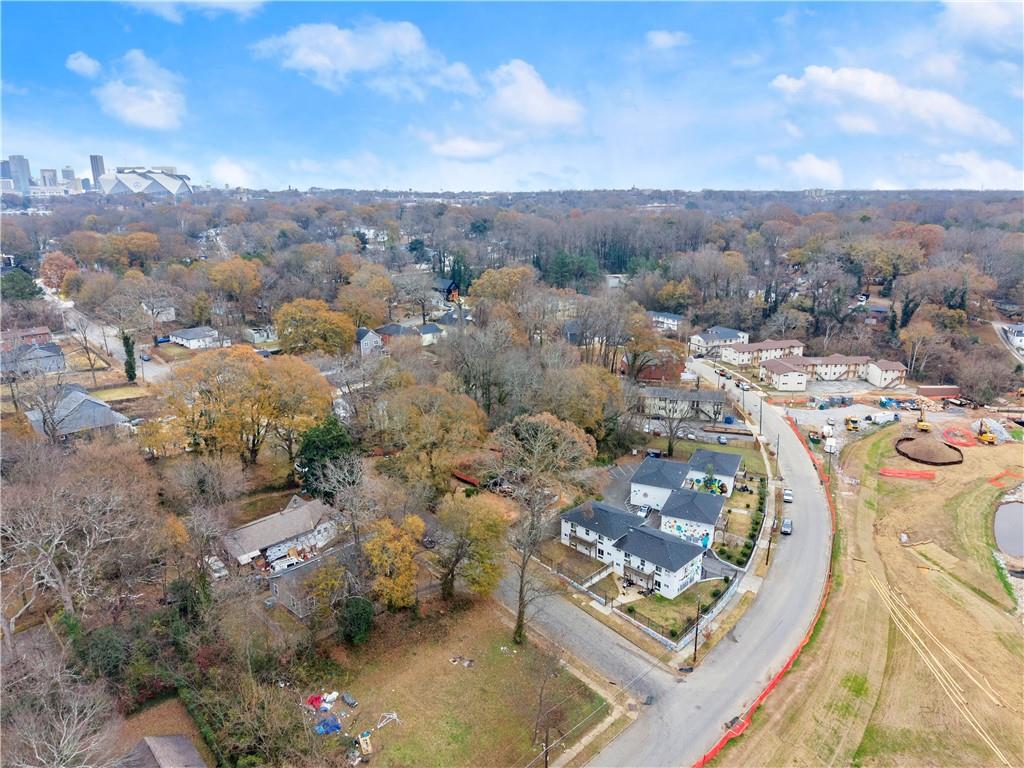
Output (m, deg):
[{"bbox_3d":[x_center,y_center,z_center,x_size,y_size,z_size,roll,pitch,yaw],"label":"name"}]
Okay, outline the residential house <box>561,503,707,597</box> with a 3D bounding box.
[{"bbox_3d":[21.023,28.497,128.080,11.542,7.200,26.542,-15,21,-42],"label":"residential house"}]

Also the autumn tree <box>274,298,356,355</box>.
[{"bbox_3d":[-75.350,-22.930,273.760,29.000,20.500,24.000,-4,16,-15],"label":"autumn tree"}]

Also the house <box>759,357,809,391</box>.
[{"bbox_3d":[88.470,-3.250,232.000,8.800,6.700,14.500,-1,15,-5],"label":"house"}]

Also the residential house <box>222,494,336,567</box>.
[{"bbox_3d":[-43.840,27.390,135.000,10.800,5.500,19.500,11,19,35],"label":"residential house"}]

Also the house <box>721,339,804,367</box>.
[{"bbox_3d":[100.300,-13.270,283.700,33.000,7.200,11.500,-6,17,-21],"label":"house"}]

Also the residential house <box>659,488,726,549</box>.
[{"bbox_3d":[36.140,26.010,141.860,10.490,7.200,13.400,6,16,22],"label":"residential house"}]

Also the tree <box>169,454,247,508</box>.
[{"bbox_3d":[-64.010,20.130,149.570,14.500,10.500,14.500,0,15,0],"label":"tree"}]

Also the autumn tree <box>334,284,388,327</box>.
[{"bbox_3d":[-68.800,-35.600,324.370,23.000,18.000,20.500,-3,16,-12],"label":"autumn tree"}]

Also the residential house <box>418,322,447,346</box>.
[{"bbox_3d":[-33.551,-19.561,278.517,8.000,6.200,12.000,13,20,40],"label":"residential house"}]

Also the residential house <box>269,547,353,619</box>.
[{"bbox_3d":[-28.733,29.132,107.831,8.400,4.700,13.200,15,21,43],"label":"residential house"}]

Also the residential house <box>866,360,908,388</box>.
[{"bbox_3d":[127.366,-3.604,241.563,9.900,7.000,9.600,-1,15,-4],"label":"residential house"}]

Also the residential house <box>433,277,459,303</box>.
[{"bbox_3d":[-31.870,-45.350,340.000,7.500,10.000,13.000,-12,20,-38],"label":"residential house"}]

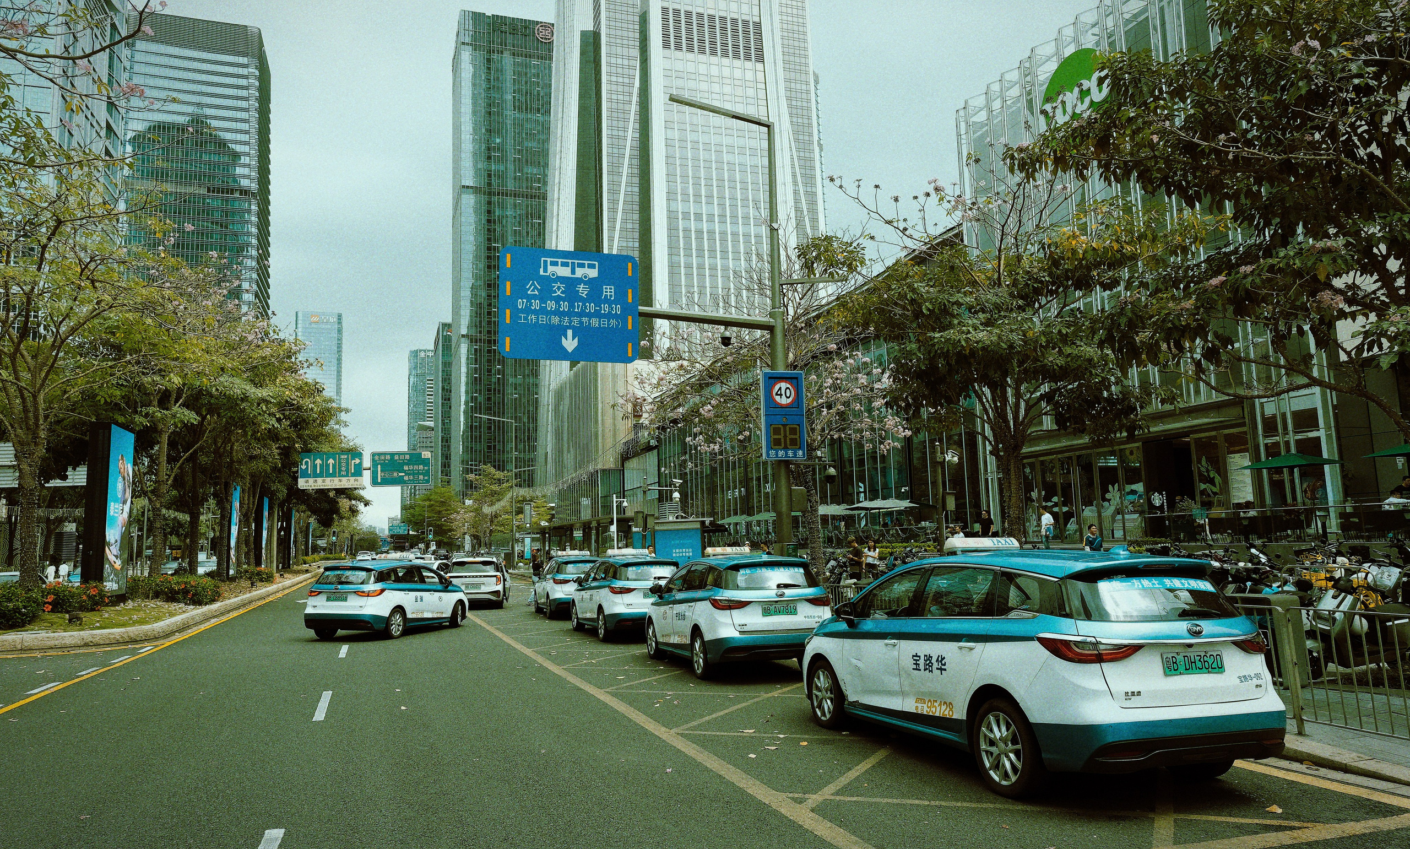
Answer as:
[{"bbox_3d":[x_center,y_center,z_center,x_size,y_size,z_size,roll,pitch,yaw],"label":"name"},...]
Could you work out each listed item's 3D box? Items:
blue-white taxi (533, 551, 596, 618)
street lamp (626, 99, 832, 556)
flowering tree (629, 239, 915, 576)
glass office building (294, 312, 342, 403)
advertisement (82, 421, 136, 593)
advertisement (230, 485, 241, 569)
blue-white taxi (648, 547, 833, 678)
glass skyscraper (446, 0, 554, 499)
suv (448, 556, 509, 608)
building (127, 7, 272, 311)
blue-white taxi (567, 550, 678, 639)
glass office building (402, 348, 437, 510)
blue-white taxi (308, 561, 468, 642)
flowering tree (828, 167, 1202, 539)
[{"bbox_3d":[-3.813,4.598,27.160,1.850,1.750,4.690,1,-8,-17],"label":"blue-white taxi"},{"bbox_3d":[0.837,-1.196,18.140,4.038,10.195,0.500,1,-8,-19],"label":"street lamp"},{"bbox_3d":[1.435,-0.006,20.930,5.900,8.470,5.600,1,-8,-19],"label":"flowering tree"},{"bbox_3d":[-415.462,11.375,1005.575,47.000,268.114,45.000,1,-8,-19],"label":"glass office building"},{"bbox_3d":[-15.874,2.444,25.085,0.474,4.687,2.323,1,-8,-19],"label":"advertisement"},{"bbox_3d":[-30.550,6.858,60.271,0.710,6.050,2.750,2,-8,-19],"label":"advertisement"},{"bbox_3d":[0.366,2.723,14.145,1.850,1.750,4.690,1,-8,-16],"label":"blue-white taxi"},{"bbox_3d":[-93.309,-61.740,441.716,48.000,250.000,45.000,2,-8,-18],"label":"glass skyscraper"},{"bbox_3d":[-8.045,5.413,32.449,1.920,1.700,4.700,2,-8,-17],"label":"suv"},{"bbox_3d":[-186.719,-46.708,339.831,42.400,195.200,34.300,2,-8,-18],"label":"building"},{"bbox_3d":[-1.625,3.536,19.784,1.850,1.760,4.670,2,-8,-19],"label":"blue-white taxi"},{"bbox_3d":[-233.355,23.217,790.610,40.000,178.422,40.000,1,-8,-19],"label":"glass office building"},{"bbox_3d":[-6.933,3.840,21.080,1.850,1.720,4.670,-3,-8,12],"label":"blue-white taxi"},{"bbox_3d":[4.240,-0.227,12.998,5.200,7.080,5.100,2,-8,-18],"label":"flowering tree"}]

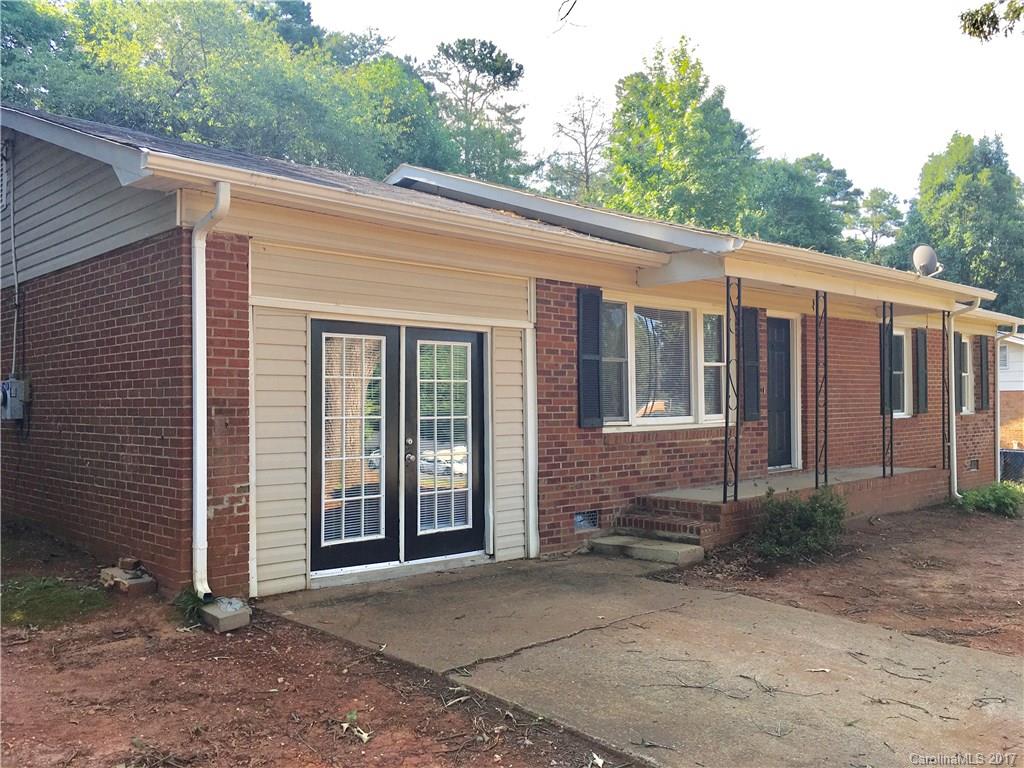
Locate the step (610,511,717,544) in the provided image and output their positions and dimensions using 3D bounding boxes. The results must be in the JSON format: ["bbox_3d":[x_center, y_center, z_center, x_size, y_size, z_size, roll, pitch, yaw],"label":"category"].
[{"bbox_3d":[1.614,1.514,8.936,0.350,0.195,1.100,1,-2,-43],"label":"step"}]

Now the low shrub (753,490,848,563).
[{"bbox_3d":[3.026,1.402,9.001,0.860,0.660,0.820,1,-2,-43],"label":"low shrub"}]

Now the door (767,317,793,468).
[{"bbox_3d":[3.557,0.110,11.511,0.830,2.030,0.060,1,-1,-43],"label":"door"}]

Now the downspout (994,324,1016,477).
[{"bbox_3d":[9.766,0.413,16.954,0.090,3.160,0.380,1,-2,-43],"label":"downspout"}]

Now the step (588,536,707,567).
[{"bbox_3d":[1.355,1.683,8.618,0.440,0.150,1.010,1,-2,-43],"label":"step"}]

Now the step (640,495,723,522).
[{"bbox_3d":[1.789,1.301,8.967,0.290,0.185,1.030,1,-1,-43],"label":"step"}]

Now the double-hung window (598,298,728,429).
[{"bbox_3d":[1.815,-0.215,9.774,2.500,1.360,0.120,1,-1,-43],"label":"double-hung window"}]

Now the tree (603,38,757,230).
[{"bbox_3d":[6.036,-5.094,31.041,6.000,14.900,6.000,1,-2,-43],"label":"tree"}]

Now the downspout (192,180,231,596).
[{"bbox_3d":[-2.099,0.064,6.001,0.080,2.900,0.430,1,-2,-43],"label":"downspout"}]

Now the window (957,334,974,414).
[{"bbox_3d":[8.475,-0.163,16.071,0.800,1.420,0.100,1,-1,-43],"label":"window"}]

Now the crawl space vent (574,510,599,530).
[{"bbox_3d":[0.751,1.379,8.699,0.345,0.185,0.050,1,-1,-43],"label":"crawl space vent"}]

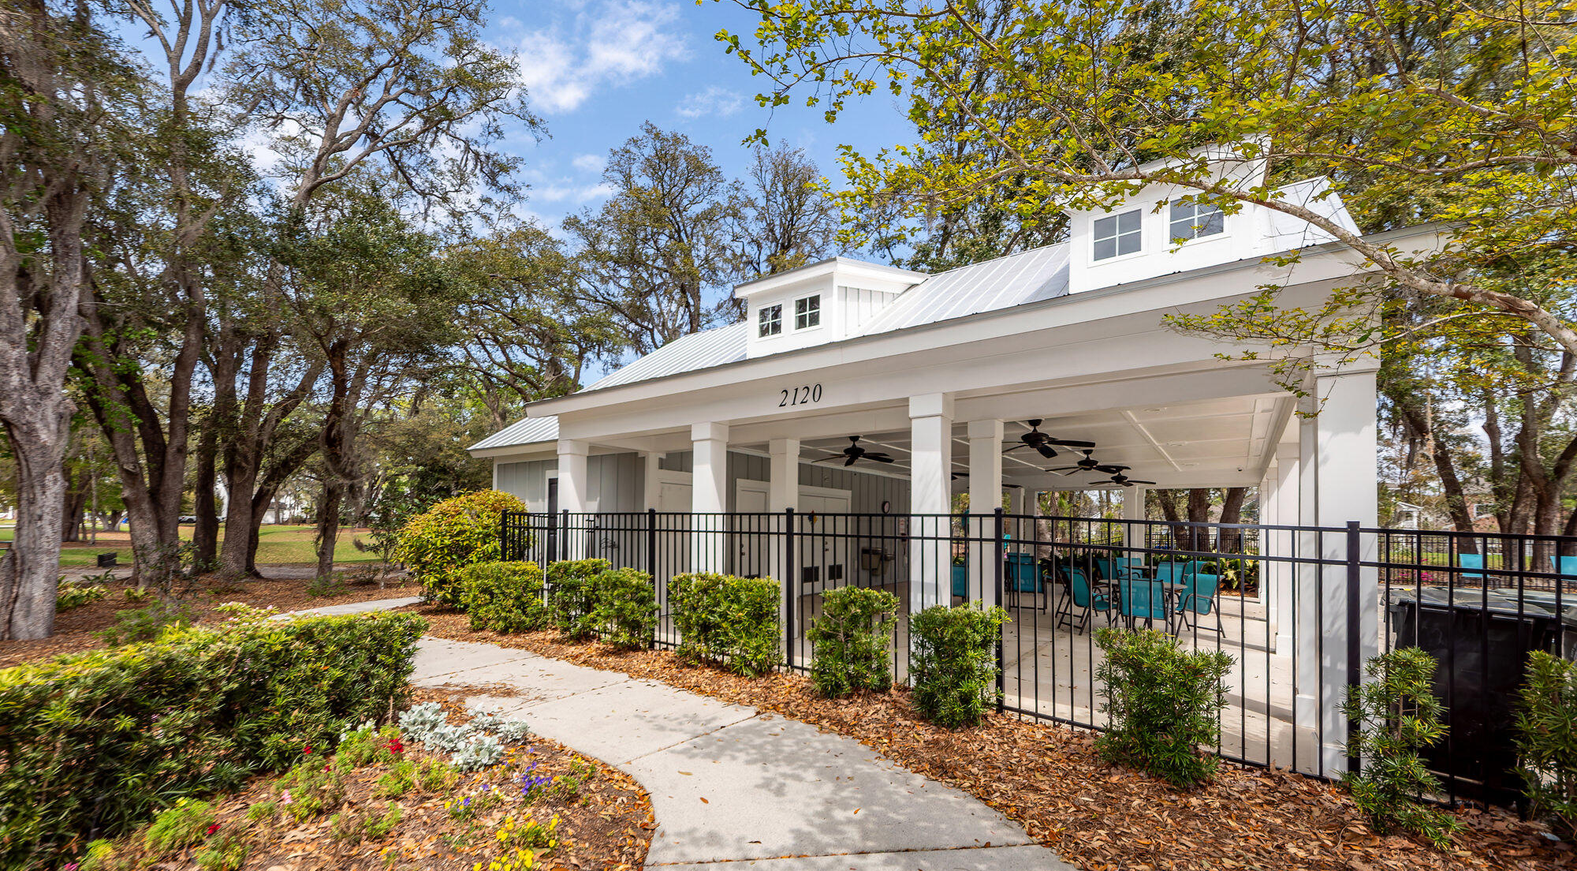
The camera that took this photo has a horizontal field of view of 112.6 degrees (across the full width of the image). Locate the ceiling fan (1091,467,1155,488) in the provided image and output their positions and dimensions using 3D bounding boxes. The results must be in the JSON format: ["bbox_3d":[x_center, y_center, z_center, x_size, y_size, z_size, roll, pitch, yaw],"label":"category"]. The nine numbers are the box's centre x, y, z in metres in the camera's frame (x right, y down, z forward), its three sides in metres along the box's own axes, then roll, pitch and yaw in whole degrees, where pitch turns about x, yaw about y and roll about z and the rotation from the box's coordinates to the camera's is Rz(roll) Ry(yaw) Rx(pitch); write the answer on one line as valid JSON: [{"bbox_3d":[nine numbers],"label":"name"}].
[{"bbox_3d":[7.537,0.935,11.959,1.520,0.380,1.520,-1,-2,37],"label":"ceiling fan"}]

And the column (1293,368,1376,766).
[{"bbox_3d":[3.529,0.800,3.339,0.326,2.728,0.326,-1,-2,37],"label":"column"}]

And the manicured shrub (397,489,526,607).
[{"bbox_3d":[-6.401,2.195,10.290,2.350,2.250,2.100,-1,-2,37],"label":"manicured shrub"}]

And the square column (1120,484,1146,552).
[{"bbox_3d":[8.654,2.636,13.355,0.326,2.728,0.326,-1,-2,37],"label":"square column"}]

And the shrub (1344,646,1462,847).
[{"bbox_3d":[3.164,1.590,2.720,0.450,0.860,0.420,-3,-5,38],"label":"shrub"}]

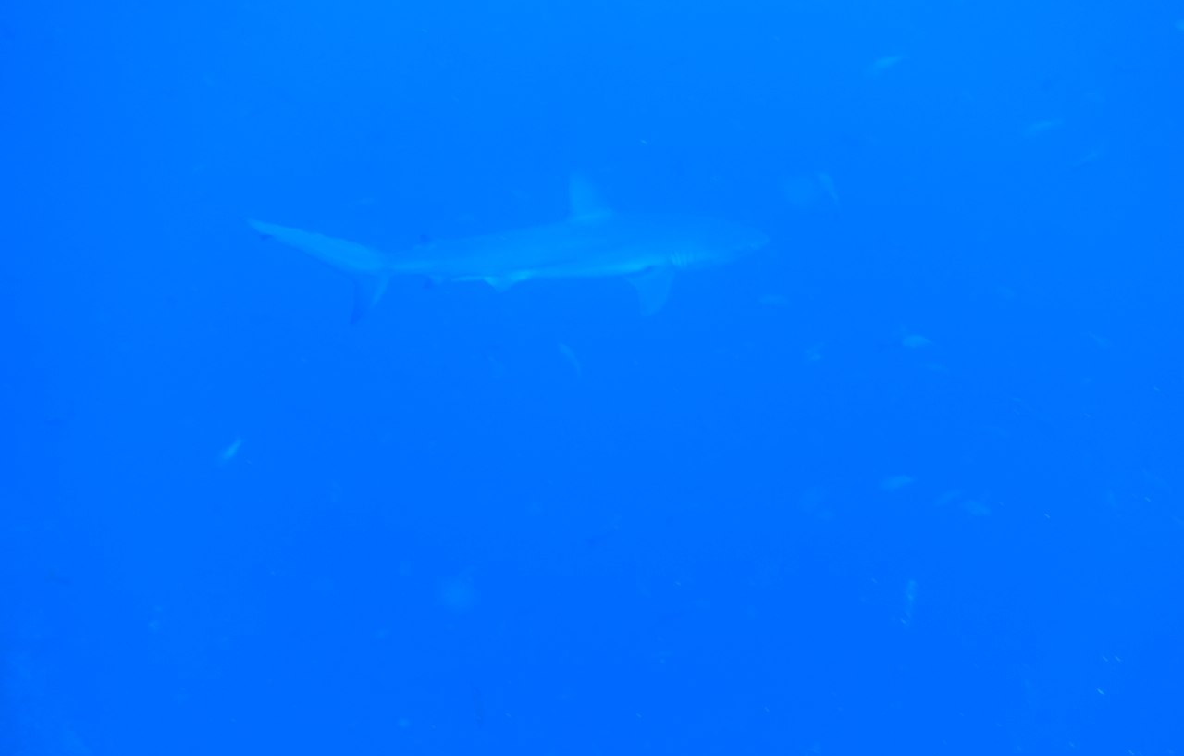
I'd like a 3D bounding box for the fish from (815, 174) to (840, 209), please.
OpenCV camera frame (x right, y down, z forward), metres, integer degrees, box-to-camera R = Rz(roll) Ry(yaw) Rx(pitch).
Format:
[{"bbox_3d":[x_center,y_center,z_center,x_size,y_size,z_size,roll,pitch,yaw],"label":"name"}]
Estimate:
[{"bbox_3d":[1.112,-0.879,6.500,0.057,0.206,0.031,-35,-10,24],"label":"fish"}]

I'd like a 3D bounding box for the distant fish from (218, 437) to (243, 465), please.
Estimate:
[{"bbox_3d":[-1.622,0.328,6.200,0.054,0.184,0.029,44,15,8],"label":"distant fish"}]

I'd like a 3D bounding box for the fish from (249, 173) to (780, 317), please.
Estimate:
[{"bbox_3d":[-0.312,-0.491,5.200,1.950,0.530,0.620,-1,6,-7],"label":"fish"}]

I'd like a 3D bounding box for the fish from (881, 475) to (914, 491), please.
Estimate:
[{"bbox_3d":[1.439,0.492,6.500,0.175,0.061,0.030,-12,5,6],"label":"fish"}]

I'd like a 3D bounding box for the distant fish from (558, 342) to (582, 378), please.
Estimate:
[{"bbox_3d":[-0.107,-0.083,6.500,0.048,0.202,0.030,-39,-6,17],"label":"distant fish"}]

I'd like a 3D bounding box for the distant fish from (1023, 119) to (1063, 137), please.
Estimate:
[{"bbox_3d":[2.122,-1.175,6.500,0.197,0.052,0.030,-18,4,6],"label":"distant fish"}]

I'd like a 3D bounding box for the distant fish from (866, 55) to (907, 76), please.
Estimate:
[{"bbox_3d":[1.340,-1.431,6.300,0.209,0.055,0.031,-23,4,6],"label":"distant fish"}]

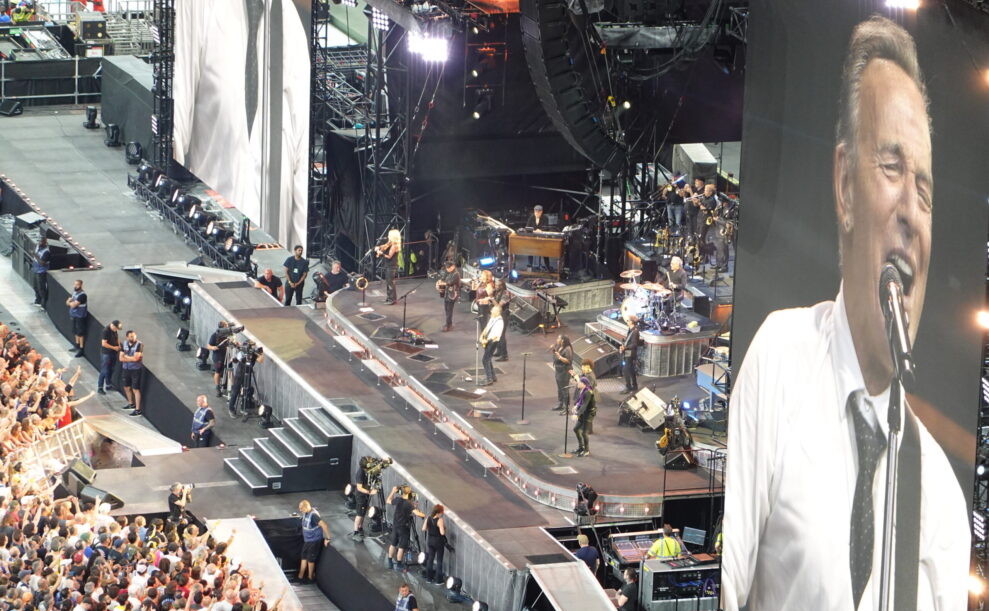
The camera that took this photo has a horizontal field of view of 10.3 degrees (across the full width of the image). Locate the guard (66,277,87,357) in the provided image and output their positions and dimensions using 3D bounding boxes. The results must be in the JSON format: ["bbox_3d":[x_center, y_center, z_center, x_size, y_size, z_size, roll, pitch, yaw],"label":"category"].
[{"bbox_3d":[-9.843,0.278,129.782,0.420,1.790,0.520,-8,19,-31],"label":"guard"}]

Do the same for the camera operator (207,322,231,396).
[{"bbox_3d":[-6.327,1.211,126.391,0.480,1.780,0.520,-7,17,-30],"label":"camera operator"}]

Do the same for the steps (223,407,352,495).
[{"bbox_3d":[-4.506,3.196,119.980,2.237,1.233,2.265,-3,15,-18],"label":"steps"}]

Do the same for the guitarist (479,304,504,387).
[{"bbox_3d":[-0.038,0.852,120.111,0.530,1.740,0.500,-6,18,-24],"label":"guitarist"}]

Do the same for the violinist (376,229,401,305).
[{"bbox_3d":[-2.383,-0.899,125.848,0.540,1.730,0.460,0,16,-8],"label":"violinist"}]

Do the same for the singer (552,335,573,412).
[{"bbox_3d":[1.454,1.486,116.591,0.420,1.720,0.500,-5,17,-23],"label":"singer"}]

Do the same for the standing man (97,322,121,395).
[{"bbox_3d":[-9.201,1.199,130.940,0.440,1.770,0.500,4,15,9],"label":"standing man"}]

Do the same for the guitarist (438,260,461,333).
[{"bbox_3d":[-1.004,-0.201,122.568,0.480,1.620,0.550,-6,17,-25],"label":"guitarist"}]

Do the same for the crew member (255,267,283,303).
[{"bbox_3d":[-5.378,-0.017,131.309,0.580,1.760,0.420,7,15,20],"label":"crew member"}]

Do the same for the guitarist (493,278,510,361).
[{"bbox_3d":[0.187,0.307,120.589,0.420,1.760,0.520,-6,18,-27],"label":"guitarist"}]

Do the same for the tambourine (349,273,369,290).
[{"bbox_3d":[-2.957,-0.504,123.068,0.270,0.270,0.070,4,17,9],"label":"tambourine"}]

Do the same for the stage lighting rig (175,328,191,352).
[{"bbox_3d":[-7.184,0.781,126.760,0.360,0.490,0.340,-3,17,-17],"label":"stage lighting rig"}]

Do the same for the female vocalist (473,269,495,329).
[{"bbox_3d":[-0.220,0.026,122.987,0.450,1.700,0.470,-7,18,-27],"label":"female vocalist"}]

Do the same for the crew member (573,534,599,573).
[{"bbox_3d":[1.815,5.467,110.783,0.520,1.770,0.360,-2,15,-14],"label":"crew member"}]

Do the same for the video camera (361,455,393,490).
[{"bbox_3d":[-2.389,3.390,112.178,0.350,0.450,0.700,15,20,39],"label":"video camera"}]

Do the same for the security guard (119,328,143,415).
[{"bbox_3d":[-8.157,1.528,123.618,0.550,1.850,0.420,13,20,33],"label":"security guard"}]

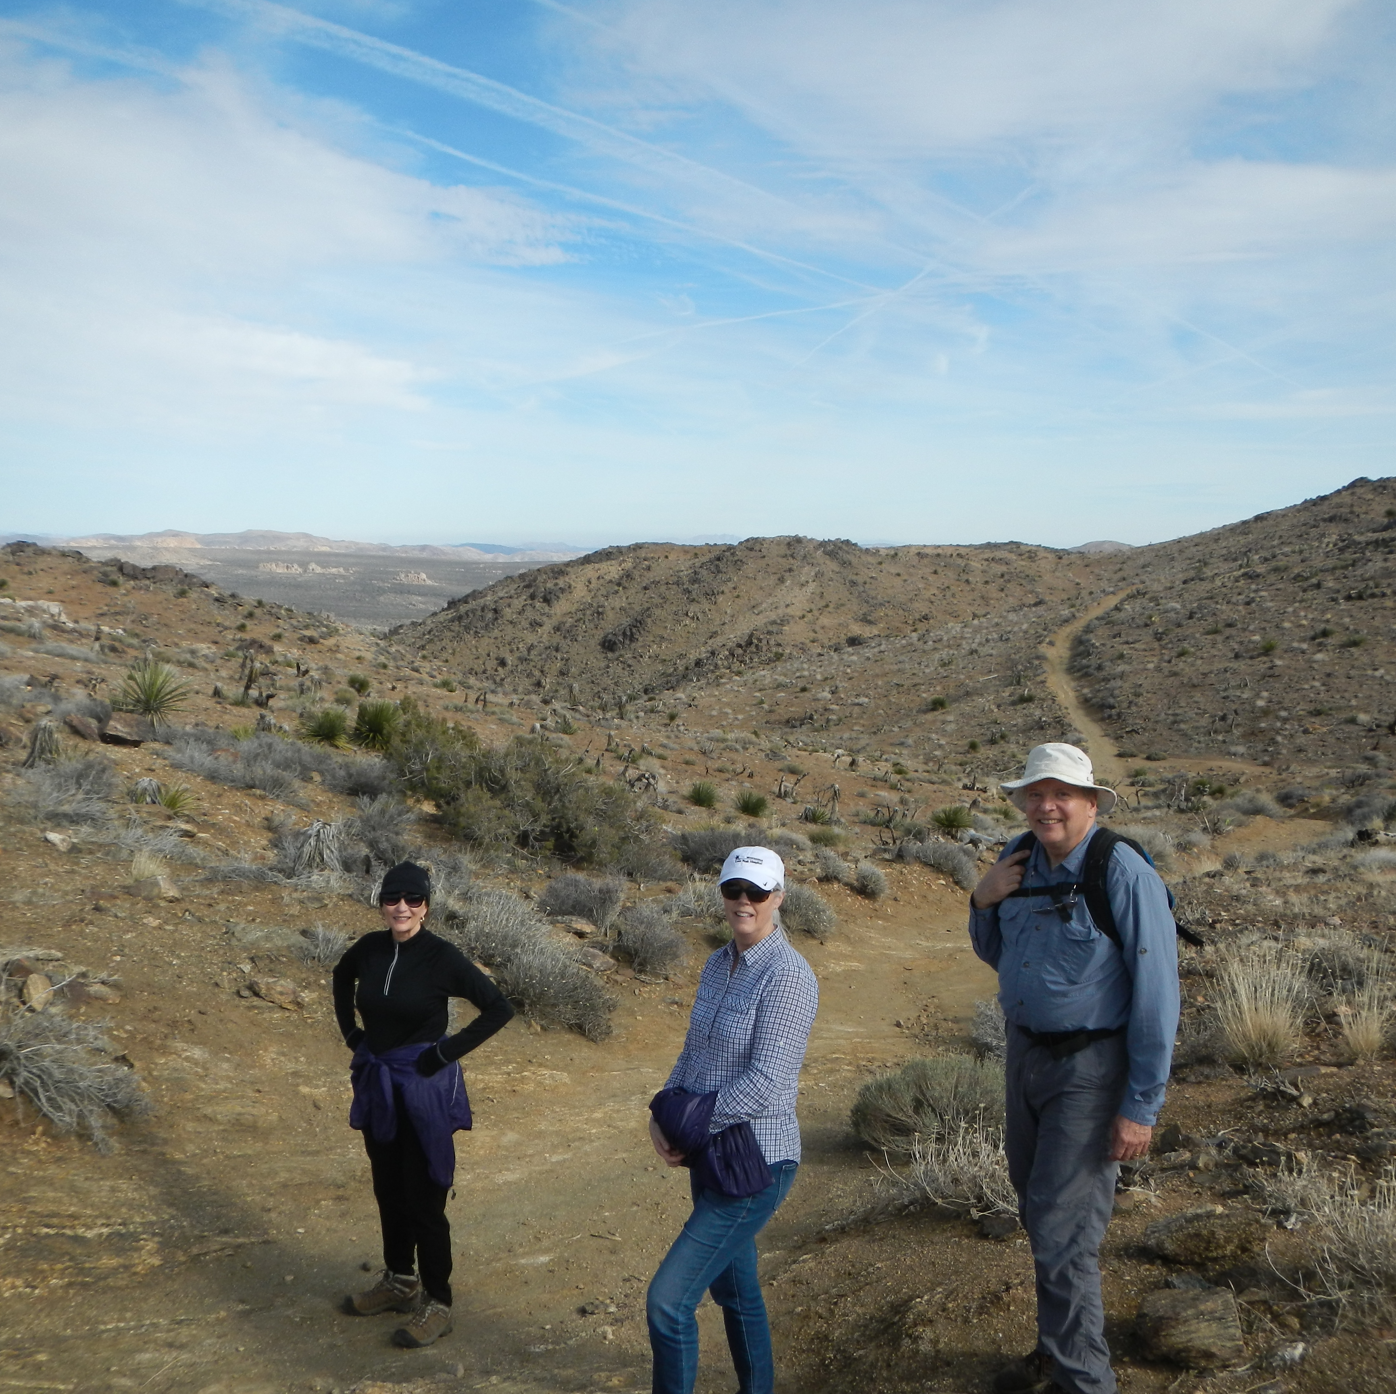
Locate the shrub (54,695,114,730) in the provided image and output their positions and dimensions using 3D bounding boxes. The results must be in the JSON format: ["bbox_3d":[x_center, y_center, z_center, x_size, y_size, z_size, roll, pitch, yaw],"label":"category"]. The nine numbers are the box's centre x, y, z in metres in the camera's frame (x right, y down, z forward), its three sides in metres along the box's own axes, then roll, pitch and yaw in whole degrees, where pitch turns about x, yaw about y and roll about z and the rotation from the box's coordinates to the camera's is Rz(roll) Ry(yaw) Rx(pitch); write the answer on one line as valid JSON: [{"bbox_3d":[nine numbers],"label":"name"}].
[{"bbox_3d":[-6.544,0.162,16.000,0.649,0.331,0.552,-2,6,-22],"label":"shrub"}]

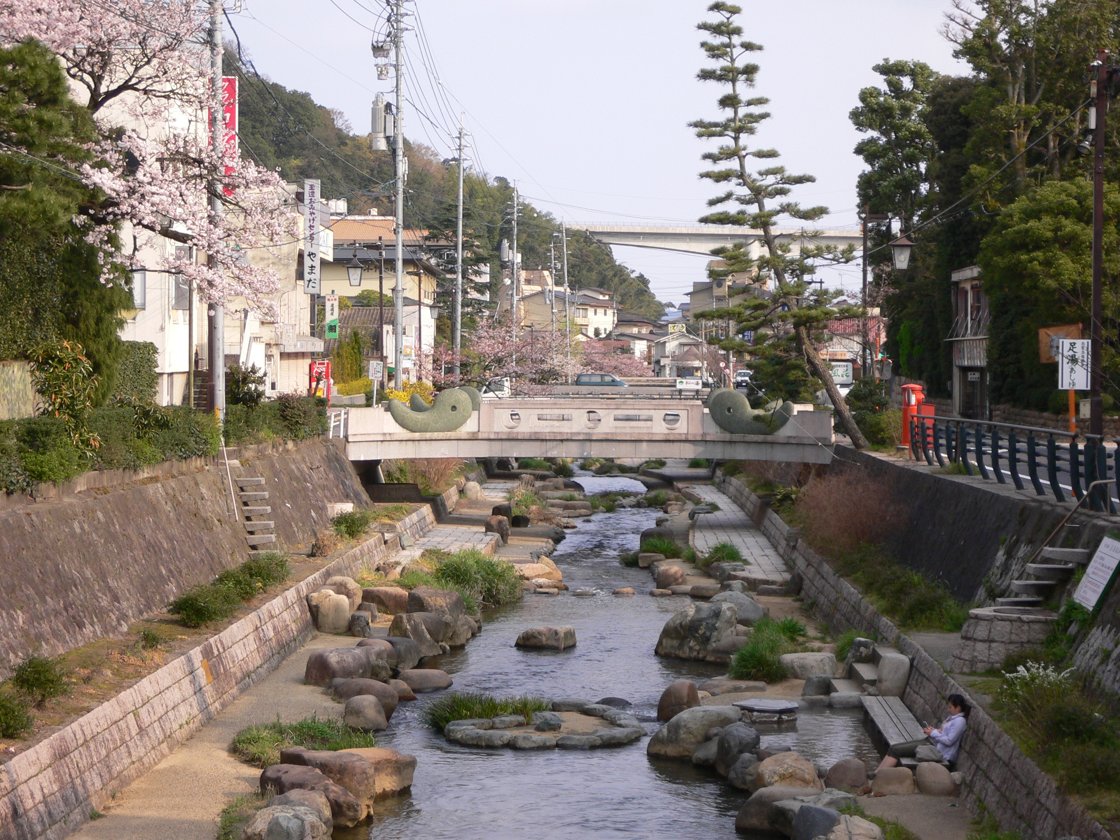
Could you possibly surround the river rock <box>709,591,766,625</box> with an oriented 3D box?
[{"bbox_3d":[3.237,3.419,49.400,0.990,0.620,0.850,0,1,0],"label":"river rock"}]

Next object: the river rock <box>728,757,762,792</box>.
[{"bbox_3d":[2.082,3.990,30.642,0.397,0.407,0.428,0,1,2],"label":"river rock"}]

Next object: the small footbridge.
[{"bbox_3d":[0.858,0.152,73.199,12.400,1.800,6.500,0,1,1],"label":"small footbridge"}]

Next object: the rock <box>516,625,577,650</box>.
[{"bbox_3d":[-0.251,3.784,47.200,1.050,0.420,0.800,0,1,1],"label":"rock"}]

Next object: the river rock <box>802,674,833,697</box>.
[{"bbox_3d":[3.531,3.651,37.300,0.440,0.310,0.420,0,1,1],"label":"river rock"}]

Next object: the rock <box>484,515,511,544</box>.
[{"bbox_3d":[-1.630,2.861,70.800,0.680,0.770,0.620,0,1,1],"label":"rock"}]

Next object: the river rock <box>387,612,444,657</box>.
[{"bbox_3d":[-2.435,3.620,45.708,0.937,0.692,0.692,0,1,2],"label":"river rock"}]

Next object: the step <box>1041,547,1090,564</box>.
[{"bbox_3d":[6.228,1.672,33.500,0.620,0.160,0.550,0,1,1],"label":"step"}]

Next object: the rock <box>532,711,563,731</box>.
[{"bbox_3d":[-0.158,3.873,34.968,0.392,0.244,0.326,0,1,2],"label":"rock"}]

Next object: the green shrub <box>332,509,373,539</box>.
[{"bbox_3d":[-4.534,2.282,59.553,0.875,0.611,0.814,0,1,2],"label":"green shrub"}]

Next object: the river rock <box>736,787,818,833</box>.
[{"bbox_3d":[2.160,3.855,27.000,0.850,0.430,0.650,0,1,0],"label":"river rock"}]

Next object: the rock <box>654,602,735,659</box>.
[{"bbox_3d":[2.288,3.553,45.700,1.360,0.920,1.150,0,1,1],"label":"rock"}]

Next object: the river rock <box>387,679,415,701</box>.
[{"bbox_3d":[-2.315,3.913,39.400,0.460,0.320,0.460,0,1,1],"label":"river rock"}]

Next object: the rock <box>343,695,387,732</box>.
[{"bbox_3d":[-2.468,3.728,34.459,0.550,0.458,0.509,0,1,2],"label":"rock"}]

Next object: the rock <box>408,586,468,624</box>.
[{"bbox_3d":[-2.298,3.475,50.800,1.080,0.740,0.850,0,1,0],"label":"rock"}]

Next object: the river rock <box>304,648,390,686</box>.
[{"bbox_3d":[-2.992,3.486,38.328,1.191,0.499,0.794,0,1,2],"label":"river rock"}]

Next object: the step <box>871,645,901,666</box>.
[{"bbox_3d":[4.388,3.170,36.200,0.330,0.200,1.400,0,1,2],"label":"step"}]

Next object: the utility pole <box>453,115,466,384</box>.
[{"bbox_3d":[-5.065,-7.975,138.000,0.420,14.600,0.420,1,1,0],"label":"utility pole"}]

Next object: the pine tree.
[{"bbox_3d":[5.273,-4.761,66.170,4.306,10.689,4.072,0,1,2],"label":"pine tree"}]

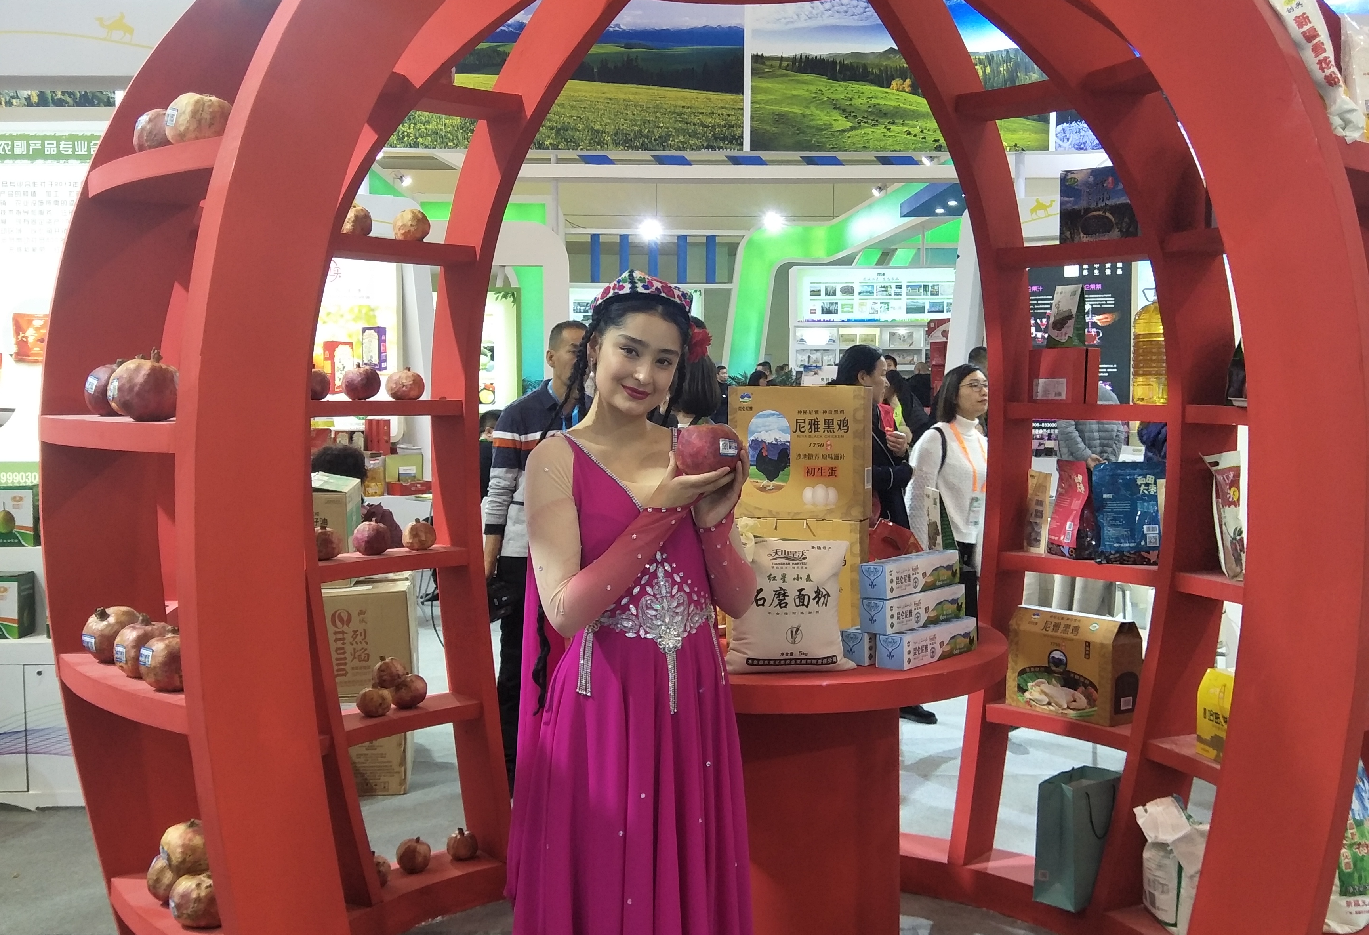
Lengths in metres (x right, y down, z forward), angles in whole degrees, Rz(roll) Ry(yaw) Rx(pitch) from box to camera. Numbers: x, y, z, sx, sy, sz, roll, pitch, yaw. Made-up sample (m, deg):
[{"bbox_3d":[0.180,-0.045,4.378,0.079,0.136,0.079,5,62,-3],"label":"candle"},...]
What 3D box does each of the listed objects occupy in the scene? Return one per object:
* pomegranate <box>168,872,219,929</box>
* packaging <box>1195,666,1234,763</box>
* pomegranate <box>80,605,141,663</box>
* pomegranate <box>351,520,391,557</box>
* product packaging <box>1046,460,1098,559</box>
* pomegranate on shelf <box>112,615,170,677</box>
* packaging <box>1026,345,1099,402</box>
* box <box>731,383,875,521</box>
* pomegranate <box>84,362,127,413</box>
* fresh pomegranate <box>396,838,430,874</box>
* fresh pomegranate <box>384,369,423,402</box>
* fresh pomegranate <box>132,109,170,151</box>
[{"bbox_3d":[-0.831,0.742,2.162,0.096,0.092,0.096,0,4,0],"label":"pomegranate"},{"bbox_3d":[1.341,0.612,3.054,0.085,0.210,0.190,-1,4,-18],"label":"packaging"},{"bbox_3d":[-1.014,0.296,2.238,0.094,0.097,0.094,-1,4,-22],"label":"pomegranate"},{"bbox_3d":[-0.859,0.195,3.489,0.099,0.097,0.099,0,4,0],"label":"pomegranate"},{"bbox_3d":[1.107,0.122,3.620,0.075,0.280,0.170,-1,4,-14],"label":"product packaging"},{"bbox_3d":[-0.905,0.296,2.108,0.094,0.102,0.094,0,4,0],"label":"pomegranate on shelf"},{"bbox_3d":[1.113,-0.263,3.616,0.210,0.155,0.110,4,5,40],"label":"packaging"},{"bbox_3d":[0.254,-0.031,2.752,0.286,0.281,0.150,1,4,15],"label":"box"},{"bbox_3d":[-0.997,-0.137,2.190,0.093,0.097,0.093,0,4,0],"label":"pomegranate"},{"bbox_3d":[-0.752,1.068,3.517,0.095,0.102,0.095,0,4,0],"label":"fresh pomegranate"},{"bbox_3d":[-0.795,-0.235,3.592,0.108,0.095,0.108,0,4,-11],"label":"fresh pomegranate"},{"bbox_3d":[-0.905,-0.572,2.160,0.090,0.085,0.090,0,4,0],"label":"fresh pomegranate"}]

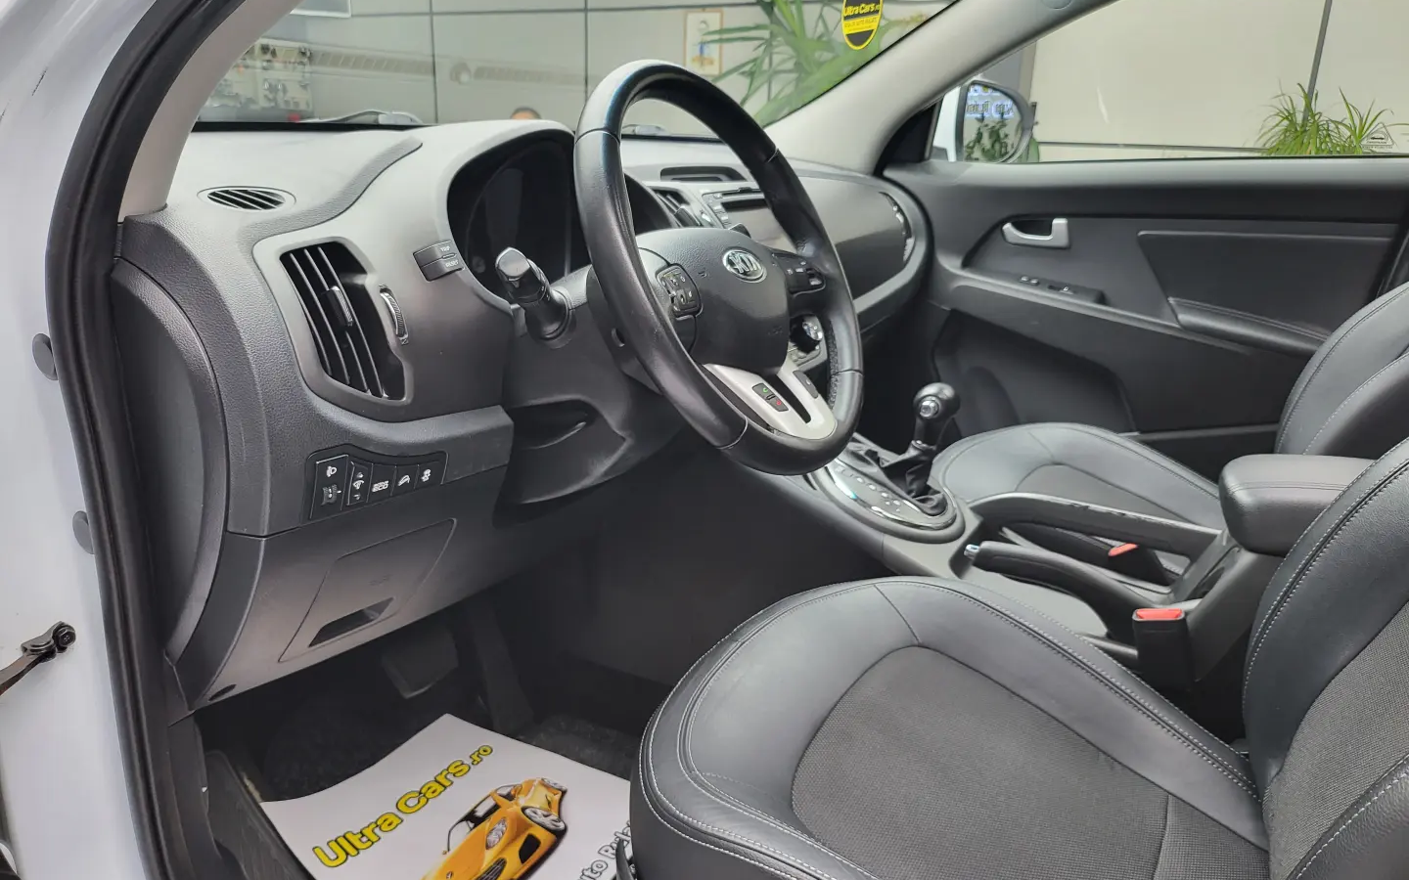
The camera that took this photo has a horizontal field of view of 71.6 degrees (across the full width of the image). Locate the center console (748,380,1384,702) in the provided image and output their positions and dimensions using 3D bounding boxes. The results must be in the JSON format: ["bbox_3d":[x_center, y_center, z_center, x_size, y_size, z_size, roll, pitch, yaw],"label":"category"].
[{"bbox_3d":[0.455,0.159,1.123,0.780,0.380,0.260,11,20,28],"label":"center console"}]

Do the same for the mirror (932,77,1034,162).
[{"bbox_3d":[0.558,-0.627,1.962,0.210,0.190,0.120,-13,22,-38],"label":"mirror"}]

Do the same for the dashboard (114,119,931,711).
[{"bbox_3d":[-0.078,-0.180,1.346,0.500,0.480,1.420,11,20,28],"label":"dashboard"}]

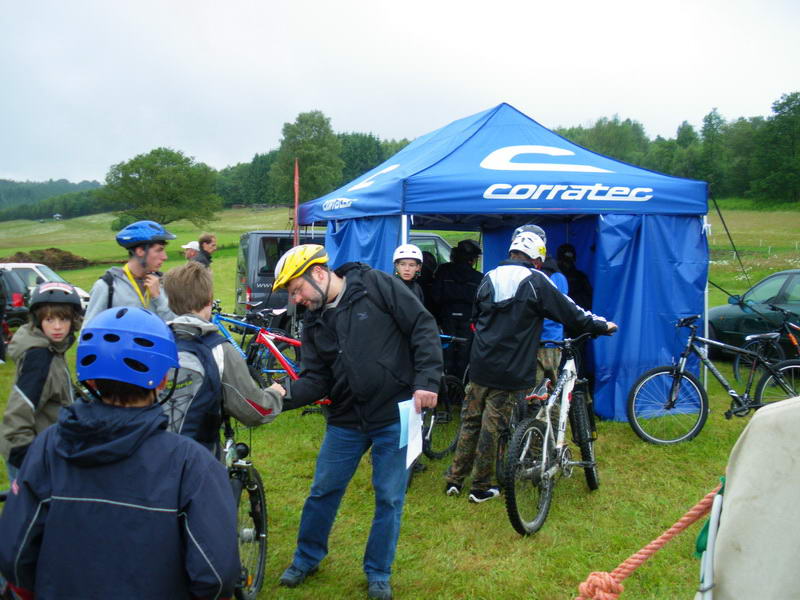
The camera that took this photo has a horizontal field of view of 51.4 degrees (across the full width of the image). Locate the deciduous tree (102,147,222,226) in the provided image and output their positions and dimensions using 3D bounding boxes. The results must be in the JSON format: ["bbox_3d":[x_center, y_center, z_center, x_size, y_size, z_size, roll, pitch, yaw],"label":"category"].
[{"bbox_3d":[-33.990,-16.367,119.074,17.308,11.077,16.442,-2,5,-16],"label":"deciduous tree"}]

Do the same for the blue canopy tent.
[{"bbox_3d":[0.697,-0.643,10.434,3.020,3.130,6.000,-2,5,-15],"label":"blue canopy tent"}]

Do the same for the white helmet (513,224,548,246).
[{"bbox_3d":[0.966,-0.457,6.184,0.220,0.180,0.270,1,5,15],"label":"white helmet"}]

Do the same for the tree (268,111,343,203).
[{"bbox_3d":[-17.991,-26.803,158.398,14.231,18.281,13.519,-1,4,-6],"label":"tree"}]

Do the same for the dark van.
[{"bbox_3d":[-0.547,-0.369,15.863,4.800,1.920,1.900,-2,5,-18],"label":"dark van"}]

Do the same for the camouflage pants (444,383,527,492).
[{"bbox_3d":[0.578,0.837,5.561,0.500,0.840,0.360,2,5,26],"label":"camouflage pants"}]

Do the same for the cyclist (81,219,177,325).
[{"bbox_3d":[-1.393,0.505,4.401,0.450,1.802,0.550,3,5,35],"label":"cyclist"}]

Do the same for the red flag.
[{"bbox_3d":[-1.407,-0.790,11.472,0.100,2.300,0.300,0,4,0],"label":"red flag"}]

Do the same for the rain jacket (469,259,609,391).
[{"bbox_3d":[0.894,0.166,5.409,0.880,0.860,0.450,1,5,22],"label":"rain jacket"}]

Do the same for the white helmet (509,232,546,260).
[{"bbox_3d":[0.837,-0.343,5.440,0.220,0.190,0.270,2,5,25],"label":"white helmet"}]

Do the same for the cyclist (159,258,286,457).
[{"bbox_3d":[-0.849,0.633,3.789,0.550,1.631,0.580,3,6,40],"label":"cyclist"}]

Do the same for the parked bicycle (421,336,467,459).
[{"bbox_3d":[0.136,0.775,5.957,0.600,1.020,1.700,1,5,18],"label":"parked bicycle"}]

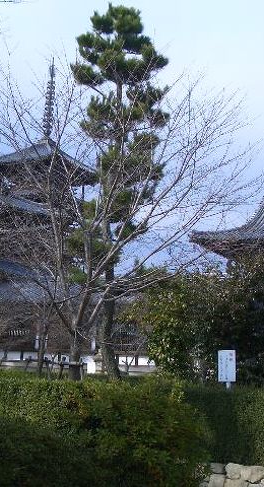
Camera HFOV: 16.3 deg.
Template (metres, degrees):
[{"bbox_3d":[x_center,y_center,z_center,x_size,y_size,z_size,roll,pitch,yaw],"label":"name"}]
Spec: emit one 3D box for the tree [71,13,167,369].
[{"bbox_3d":[-0.420,-1.950,33.800,3.500,14.000,3.500,1,-6,0],"label":"tree"}]

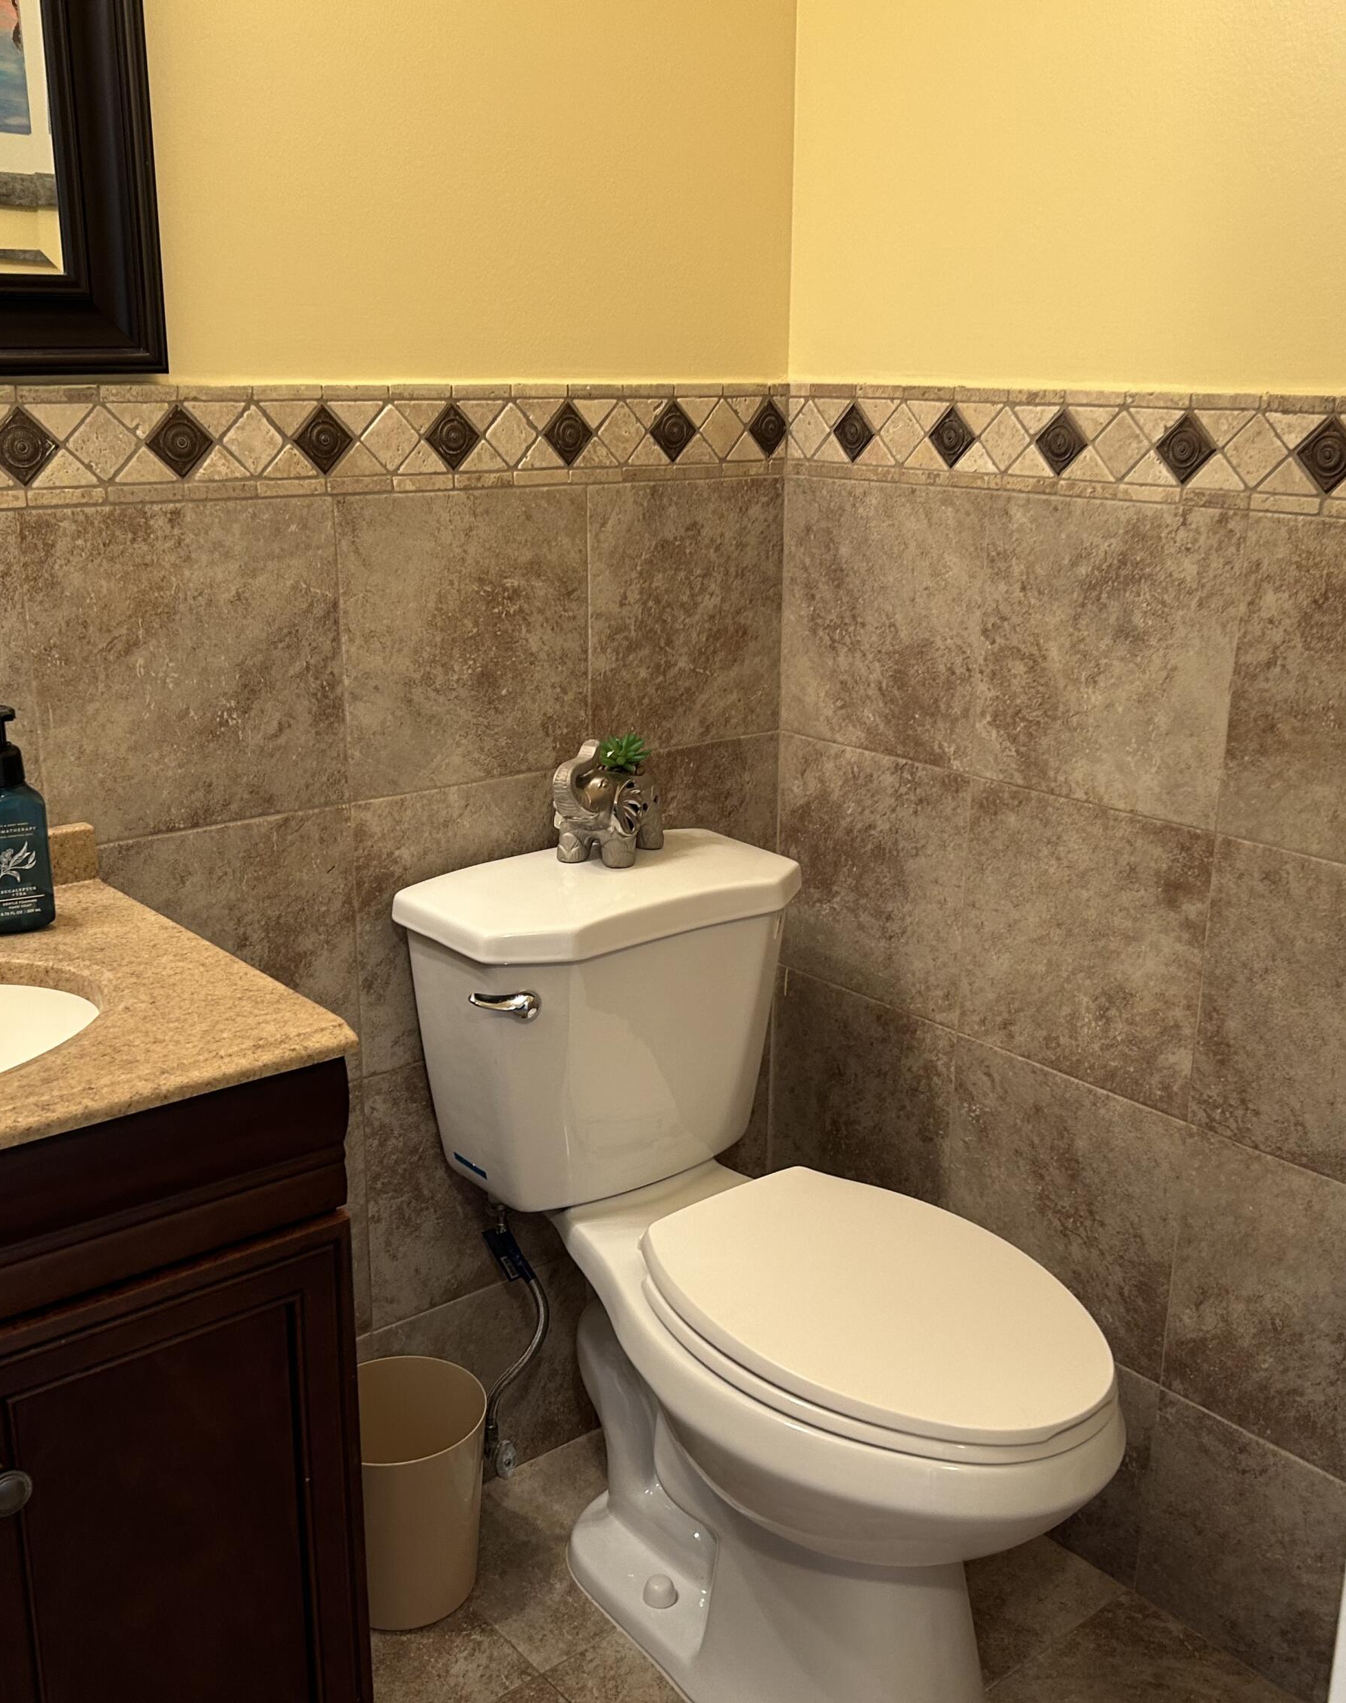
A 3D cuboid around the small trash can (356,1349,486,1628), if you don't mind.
[{"bbox_3d":[-0.297,0.709,1.867,0.200,0.220,0.200,0,16,0],"label":"small trash can"}]

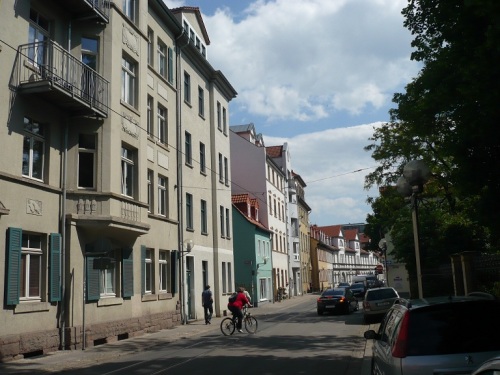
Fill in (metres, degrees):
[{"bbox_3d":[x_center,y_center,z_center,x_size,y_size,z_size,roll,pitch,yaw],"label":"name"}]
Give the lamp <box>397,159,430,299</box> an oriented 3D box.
[{"bbox_3d":[3.398,1.494,10.036,0.500,3.870,1.800,-5,-11,14],"label":"lamp"}]

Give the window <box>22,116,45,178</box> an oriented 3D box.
[{"bbox_3d":[-6.294,-1.082,14.885,0.180,1.900,1.120,-5,-11,14],"label":"window"}]

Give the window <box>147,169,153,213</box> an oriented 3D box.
[{"bbox_3d":[-4.207,0.132,20.427,0.140,1.840,1.000,-5,-11,14],"label":"window"}]

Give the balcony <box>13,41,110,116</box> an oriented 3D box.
[{"bbox_3d":[-5.685,-3.221,15.721,1.000,1.220,3.200,-5,-11,14],"label":"balcony"}]

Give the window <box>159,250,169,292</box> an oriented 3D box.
[{"bbox_3d":[-3.688,3.576,21.213,0.140,1.820,1.060,-5,-11,14],"label":"window"}]

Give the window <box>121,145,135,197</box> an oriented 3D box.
[{"bbox_3d":[-4.185,-0.514,17.177,0.150,1.820,1.200,-5,-11,14],"label":"window"}]

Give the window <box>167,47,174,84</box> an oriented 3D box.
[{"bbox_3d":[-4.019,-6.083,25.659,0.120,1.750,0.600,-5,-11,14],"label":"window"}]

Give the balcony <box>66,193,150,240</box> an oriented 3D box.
[{"bbox_3d":[-4.329,1.114,17.022,0.980,1.420,4.650,-5,-11,14],"label":"balcony"}]

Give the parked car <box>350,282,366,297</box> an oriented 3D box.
[{"bbox_3d":[11.677,10.908,54.140,1.740,1.460,4.300,-5,-11,14],"label":"parked car"}]

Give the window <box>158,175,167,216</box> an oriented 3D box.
[{"bbox_3d":[-4.059,0.422,23.588,0.180,1.950,1.120,-5,-11,14],"label":"window"}]

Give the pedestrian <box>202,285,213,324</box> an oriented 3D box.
[{"bbox_3d":[-2.003,5.532,23.871,0.520,1.780,0.400,-5,-11,14],"label":"pedestrian"}]

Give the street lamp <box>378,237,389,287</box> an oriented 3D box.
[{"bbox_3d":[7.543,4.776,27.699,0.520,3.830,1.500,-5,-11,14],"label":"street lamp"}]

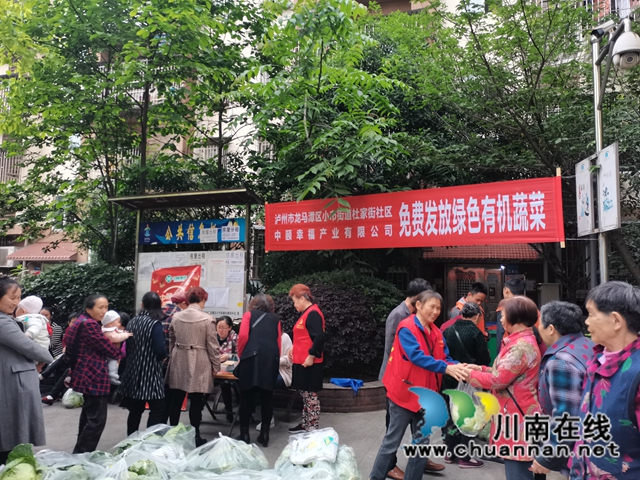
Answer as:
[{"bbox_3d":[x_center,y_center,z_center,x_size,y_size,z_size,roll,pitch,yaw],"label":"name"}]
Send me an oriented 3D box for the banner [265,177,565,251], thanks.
[{"bbox_3d":[0.887,-0.258,6.181,4.014,0.700,0.040,-2,-6,32],"label":"banner"}]

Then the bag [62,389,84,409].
[{"bbox_3d":[-3.101,1.964,6.062,0.280,0.230,0.250,3,-5,-26],"label":"bag"}]

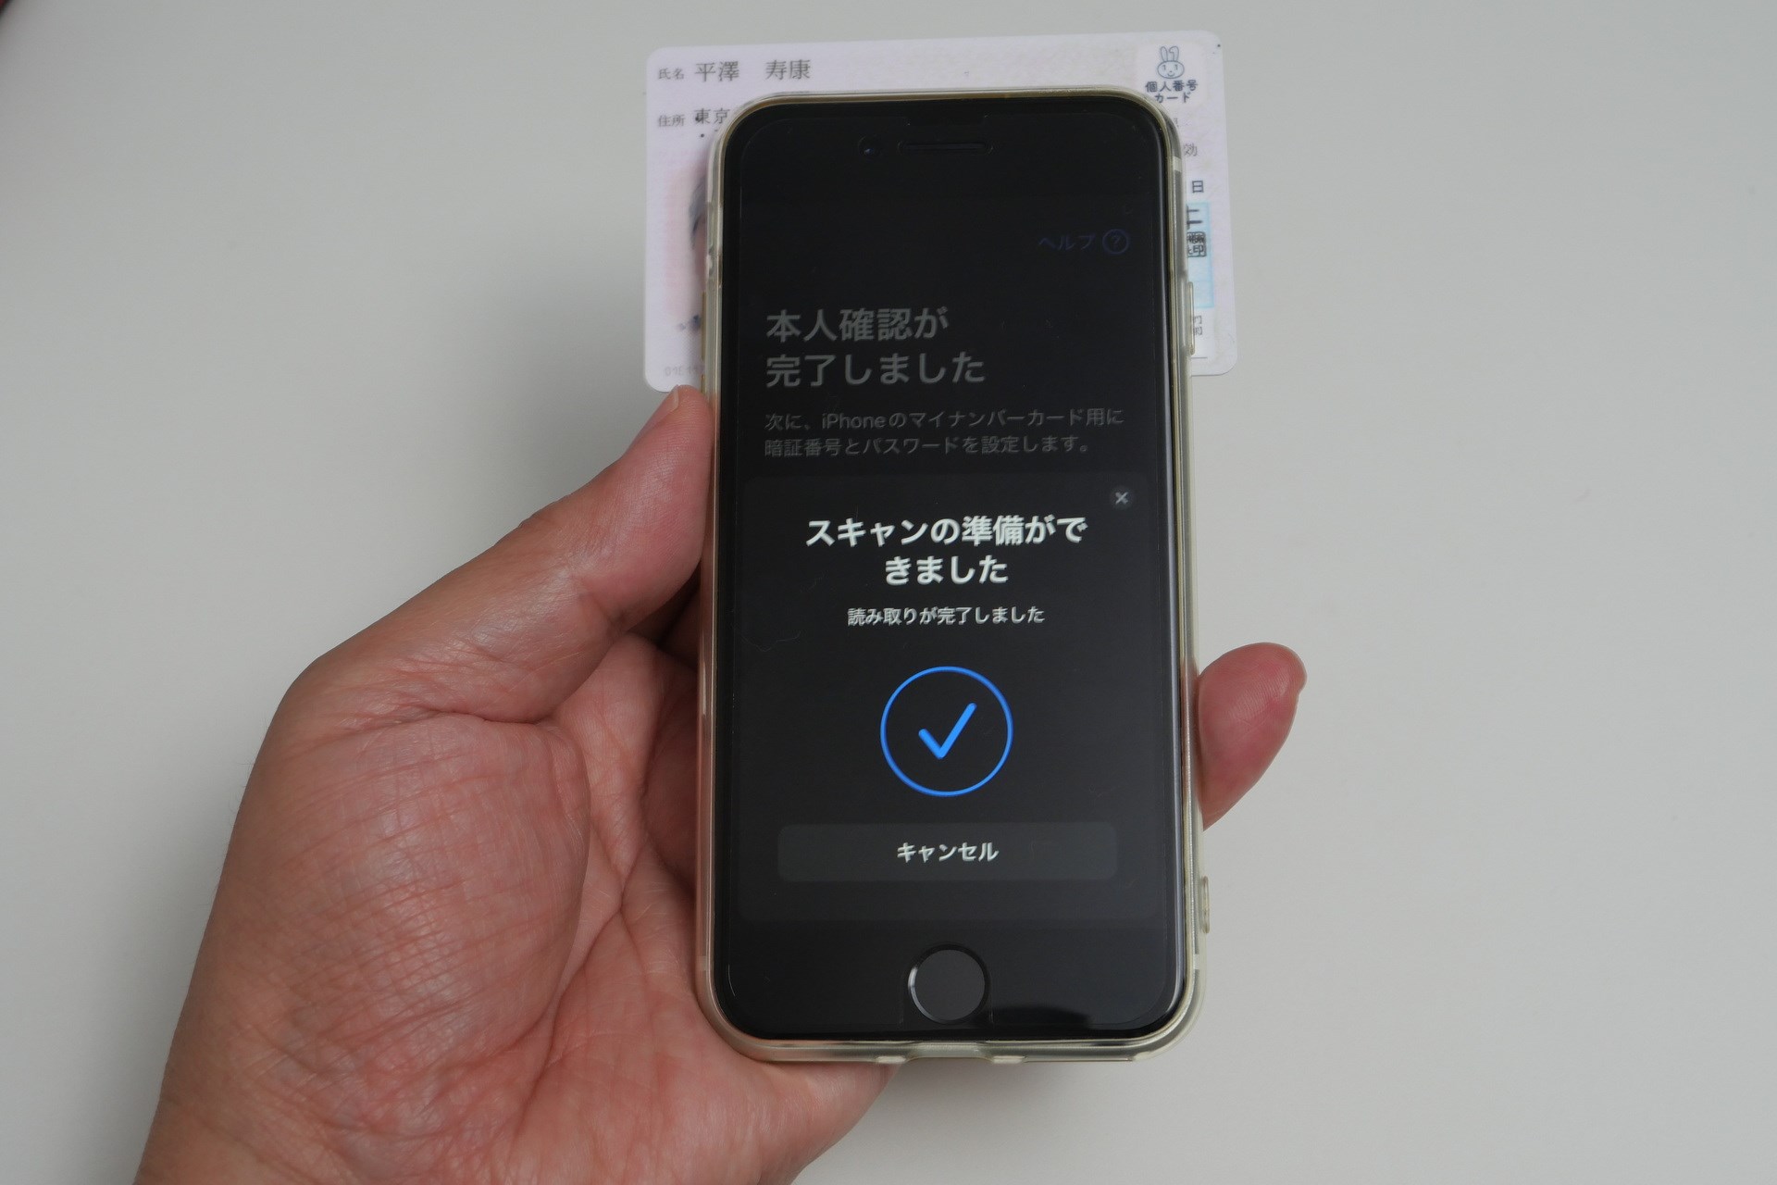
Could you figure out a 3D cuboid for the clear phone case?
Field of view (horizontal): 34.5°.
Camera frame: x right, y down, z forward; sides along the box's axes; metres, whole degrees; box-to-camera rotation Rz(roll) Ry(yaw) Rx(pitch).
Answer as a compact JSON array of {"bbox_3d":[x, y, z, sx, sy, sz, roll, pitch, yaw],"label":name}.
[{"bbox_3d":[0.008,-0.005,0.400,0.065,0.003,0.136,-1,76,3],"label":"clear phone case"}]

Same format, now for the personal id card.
[{"bbox_3d":[0.007,-0.056,0.420,0.086,0.001,0.054,-1,76,2],"label":"personal id card"}]

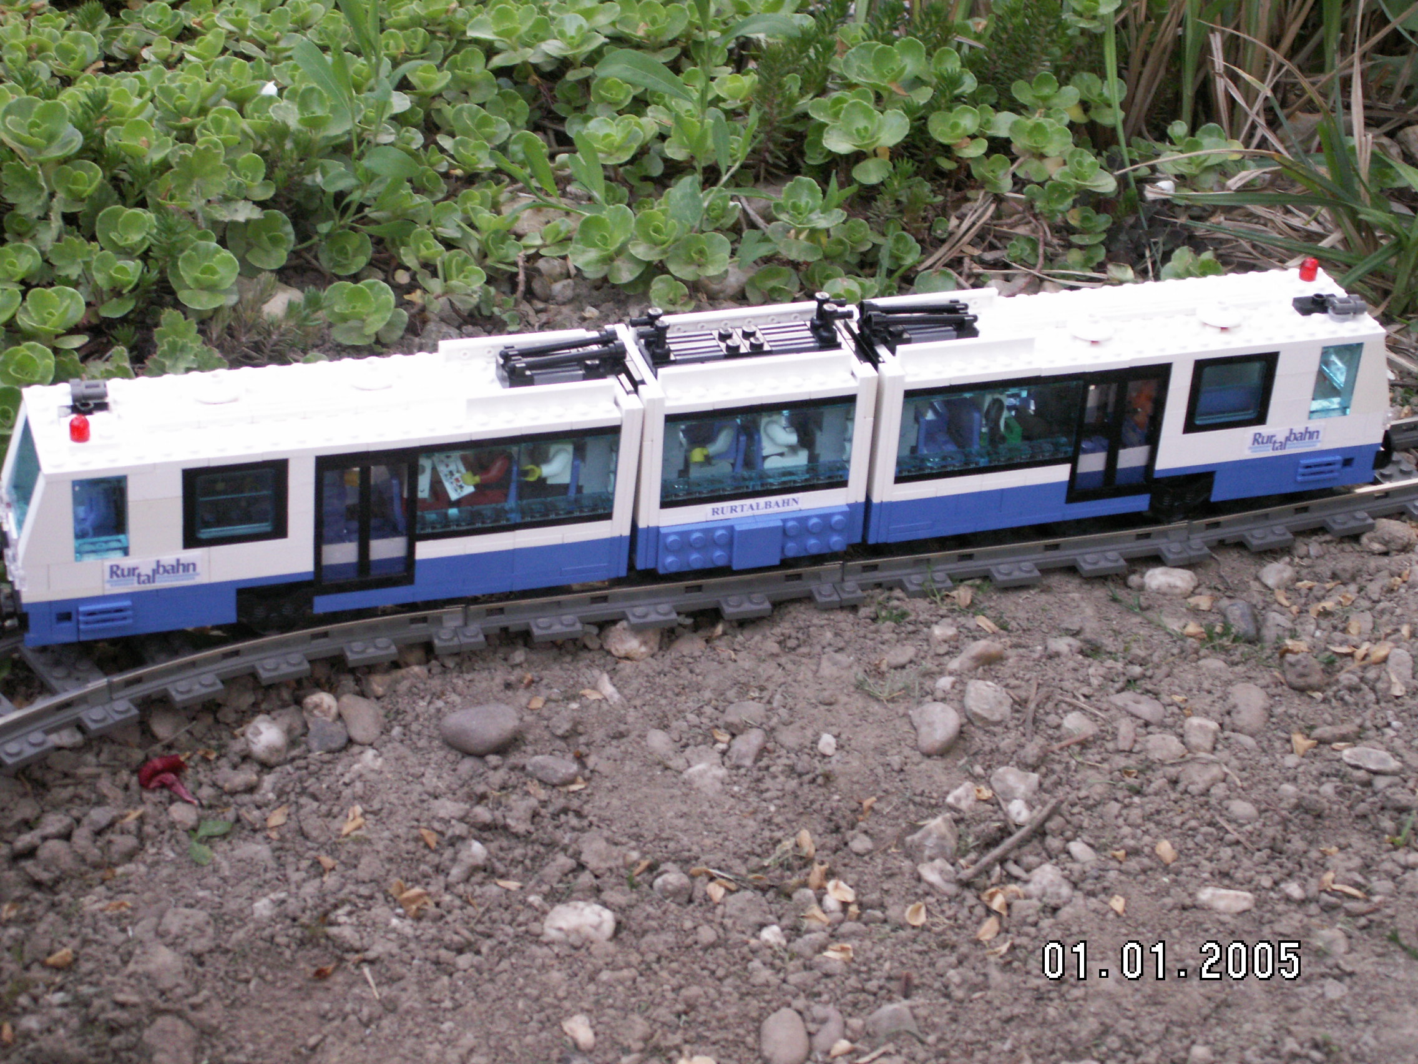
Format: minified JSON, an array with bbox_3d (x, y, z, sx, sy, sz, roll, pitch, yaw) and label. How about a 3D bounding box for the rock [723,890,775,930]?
[{"bbox_3d":[0.011,0.106,0.712,0.014,0.009,0.013,3,33,-2],"label":"rock"}]

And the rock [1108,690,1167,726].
[{"bbox_3d":[0.137,0.056,0.813,0.019,0.009,0.012,18,35,21],"label":"rock"}]

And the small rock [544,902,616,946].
[{"bbox_3d":[-0.036,0.108,0.702,0.020,0.011,0.014,3,33,-2],"label":"small rock"}]

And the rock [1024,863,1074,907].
[{"bbox_3d":[0.098,0.101,0.728,0.014,0.011,0.015,3,33,-2],"label":"rock"}]

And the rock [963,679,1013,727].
[{"bbox_3d":[0.088,0.054,0.800,0.015,0.012,0.018,3,33,-2],"label":"rock"}]

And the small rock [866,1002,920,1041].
[{"bbox_3d":[0.049,0.131,0.678,0.015,0.009,0.011,3,33,-2],"label":"small rock"}]

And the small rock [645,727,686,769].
[{"bbox_3d":[-0.013,0.067,0.780,0.011,0.009,0.017,-15,37,-27],"label":"small rock"}]

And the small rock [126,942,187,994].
[{"bbox_3d":[-0.149,0.118,0.685,0.016,0.011,0.015,3,33,-2],"label":"small rock"}]

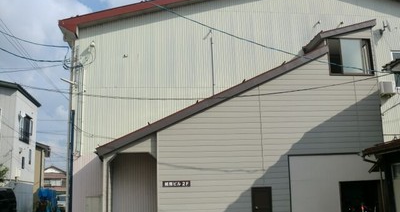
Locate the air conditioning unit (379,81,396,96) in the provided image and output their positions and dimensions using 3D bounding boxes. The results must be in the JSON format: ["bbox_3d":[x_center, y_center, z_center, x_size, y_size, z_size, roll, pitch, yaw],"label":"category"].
[{"bbox_3d":[8.897,-0.845,19.200,0.760,0.560,0.310,0,-12,-8],"label":"air conditioning unit"}]

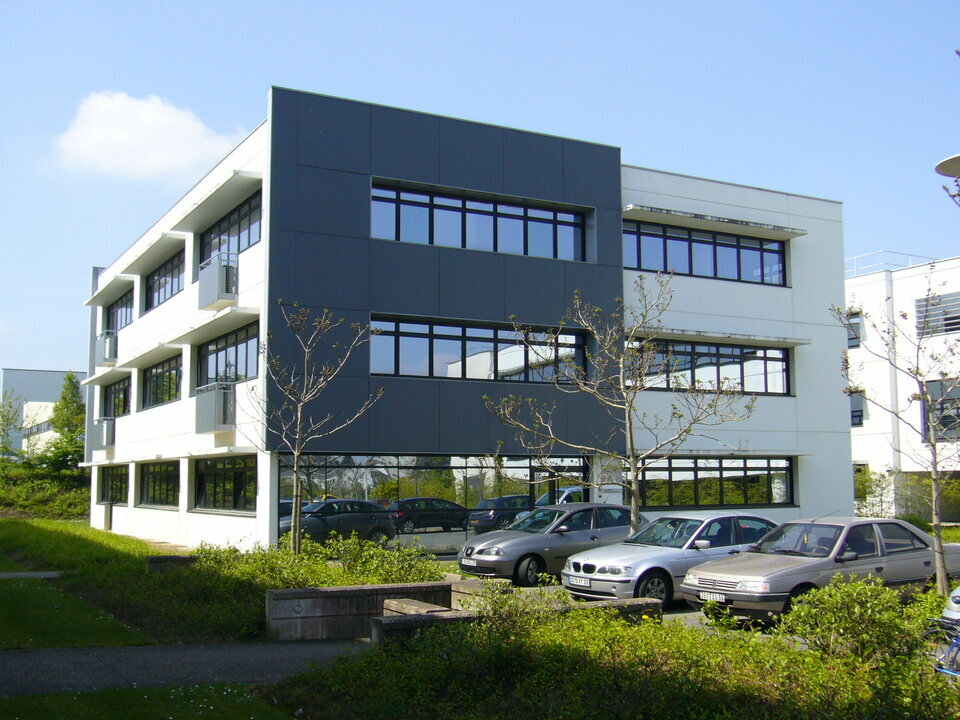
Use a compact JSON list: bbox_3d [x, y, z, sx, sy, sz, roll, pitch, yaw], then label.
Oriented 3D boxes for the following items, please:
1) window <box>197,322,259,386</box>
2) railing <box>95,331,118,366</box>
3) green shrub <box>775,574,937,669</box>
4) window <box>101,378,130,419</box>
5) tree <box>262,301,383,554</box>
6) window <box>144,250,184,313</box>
[{"bbox_3d":[-6.535,-0.012,27.546,0.200,1.470,6.000,3,-7,-29],"label":"window"},{"bbox_3d":[-15.046,-0.413,42.459,0.500,1.250,1.950,3,-7,-29],"label":"railing"},{"bbox_3d":[4.084,2.799,11.402,1.600,0.950,1.350,0,-6,0],"label":"green shrub"},{"bbox_3d":[-14.460,1.559,42.249,0.200,1.500,6.400,3,-7,-29],"label":"window"},{"bbox_3d":[-3.225,1.588,21.097,2.700,5.400,2.600,0,-6,0],"label":"tree"},{"bbox_3d":[-10.113,-2.527,34.176,0.200,1.380,6.000,3,-7,-29],"label":"window"}]

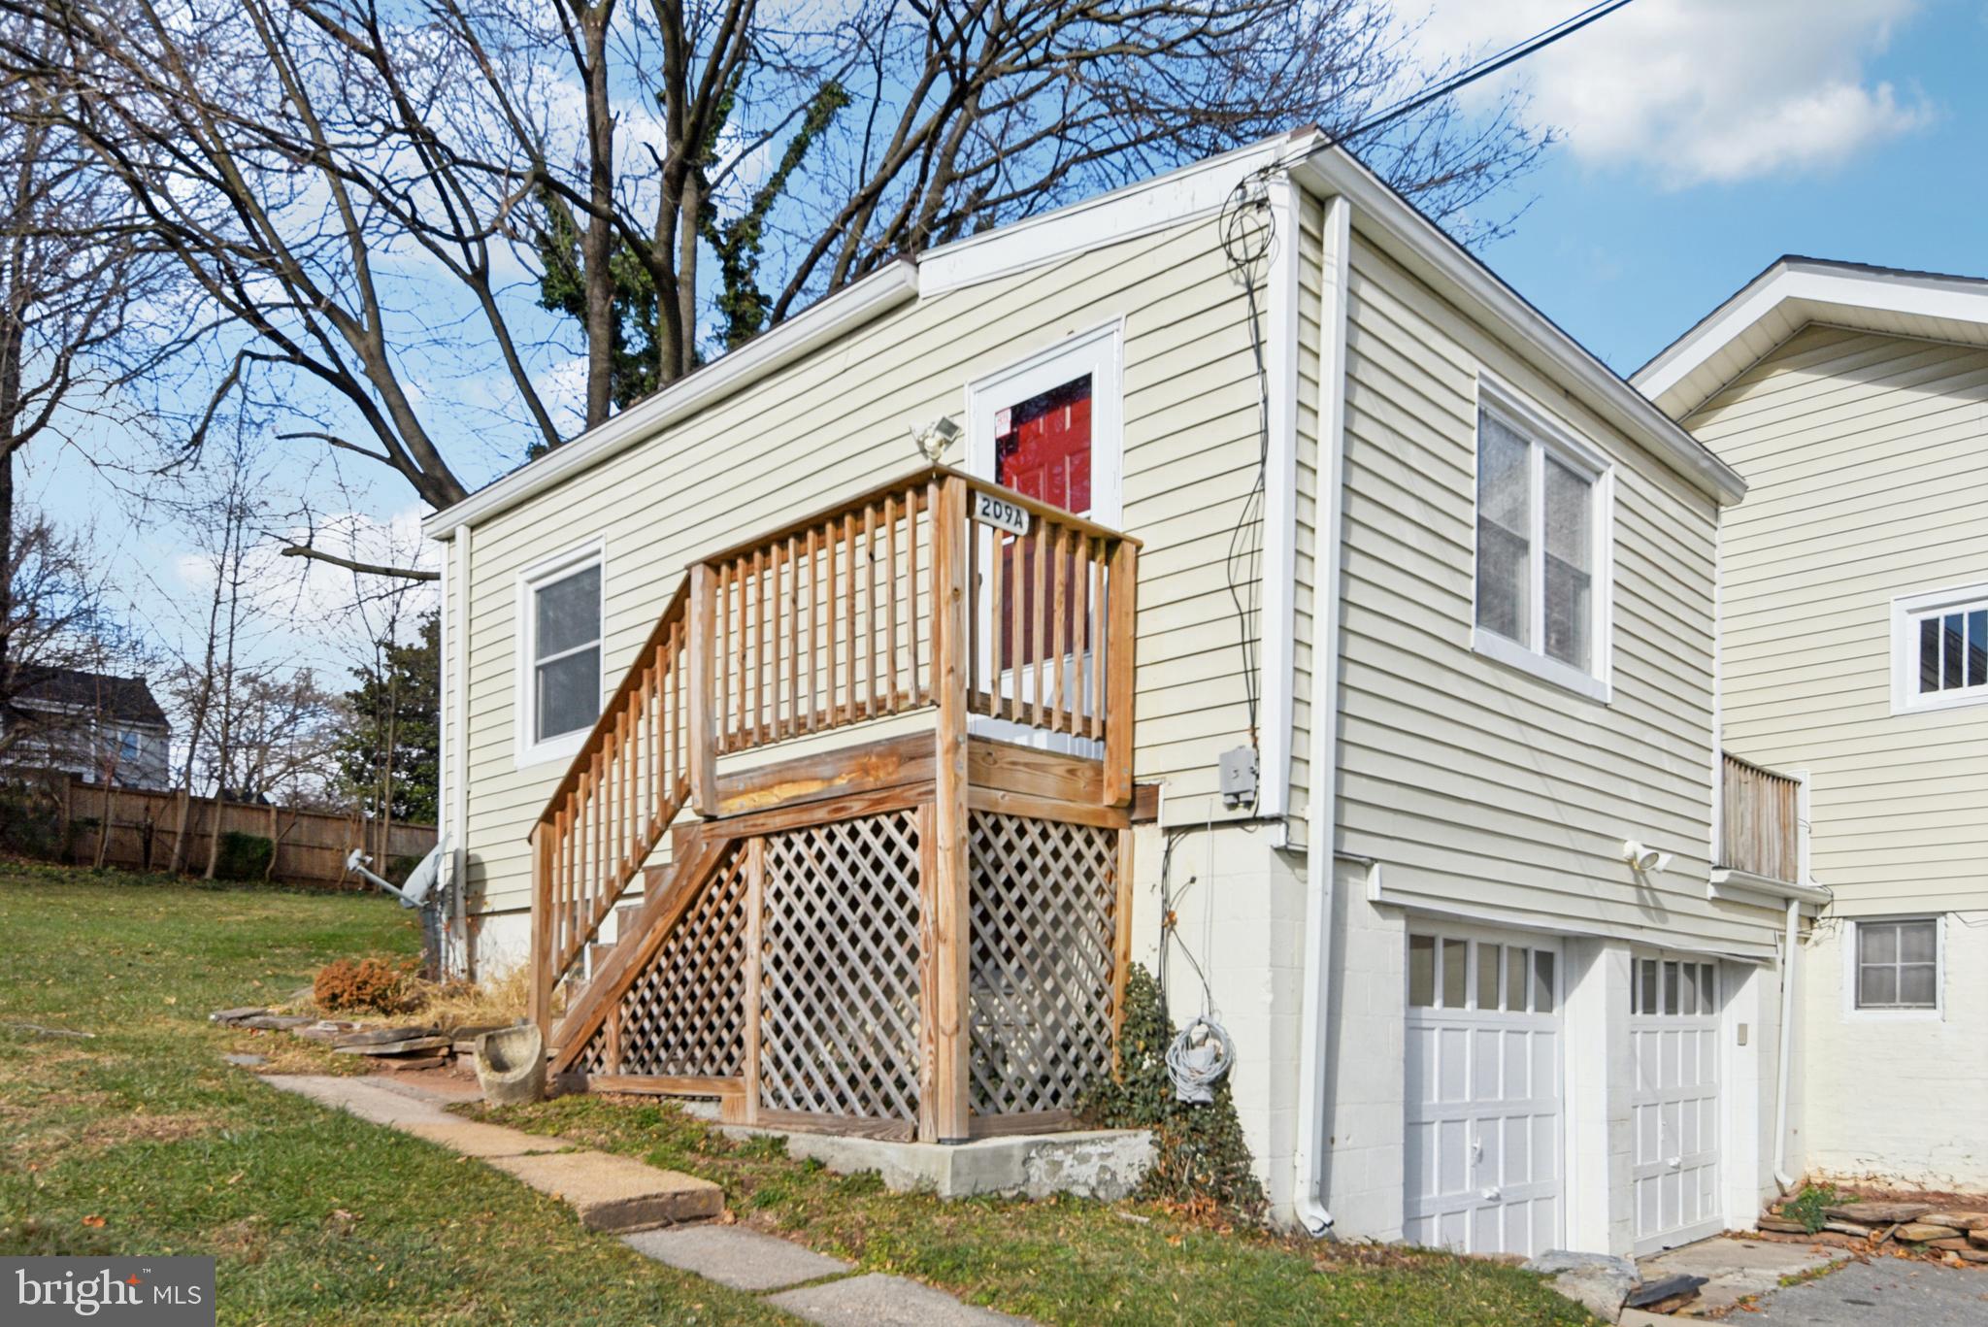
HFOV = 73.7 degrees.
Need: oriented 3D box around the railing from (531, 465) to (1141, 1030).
[{"bbox_3d":[-1.030,0.600,6.920,3.550,2.400,1.220,-7,-12,41],"label":"railing"}]

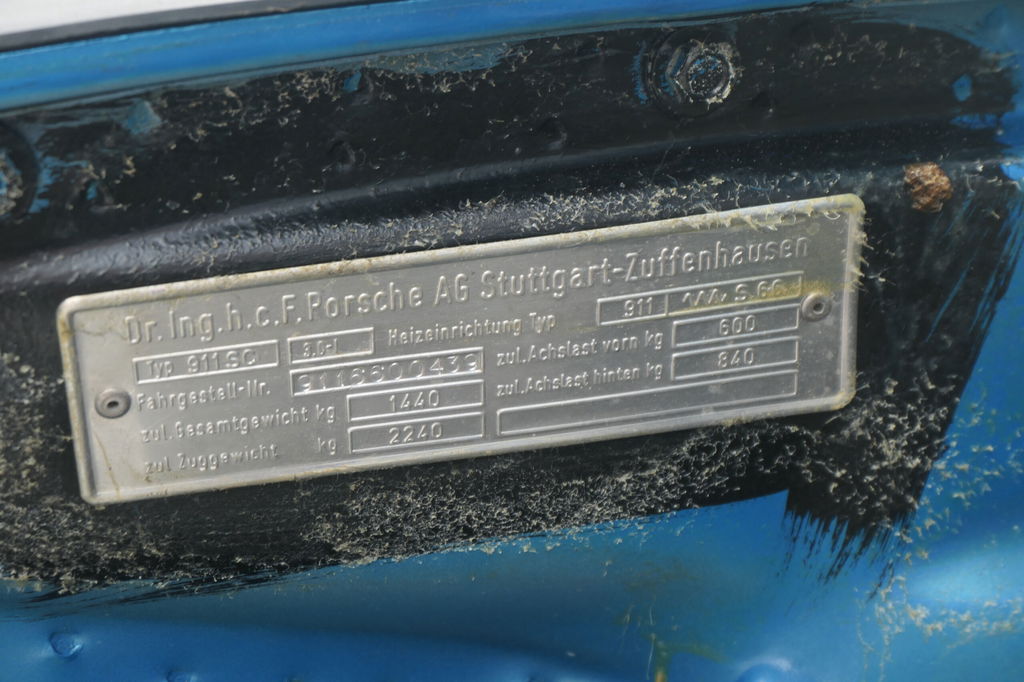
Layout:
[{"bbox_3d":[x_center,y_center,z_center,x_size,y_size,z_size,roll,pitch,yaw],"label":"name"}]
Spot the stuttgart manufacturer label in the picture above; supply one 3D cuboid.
[{"bbox_3d":[-0.005,0.002,0.303,0.130,0.038,0.003,-7,27,-9],"label":"stuttgart manufacturer label"}]

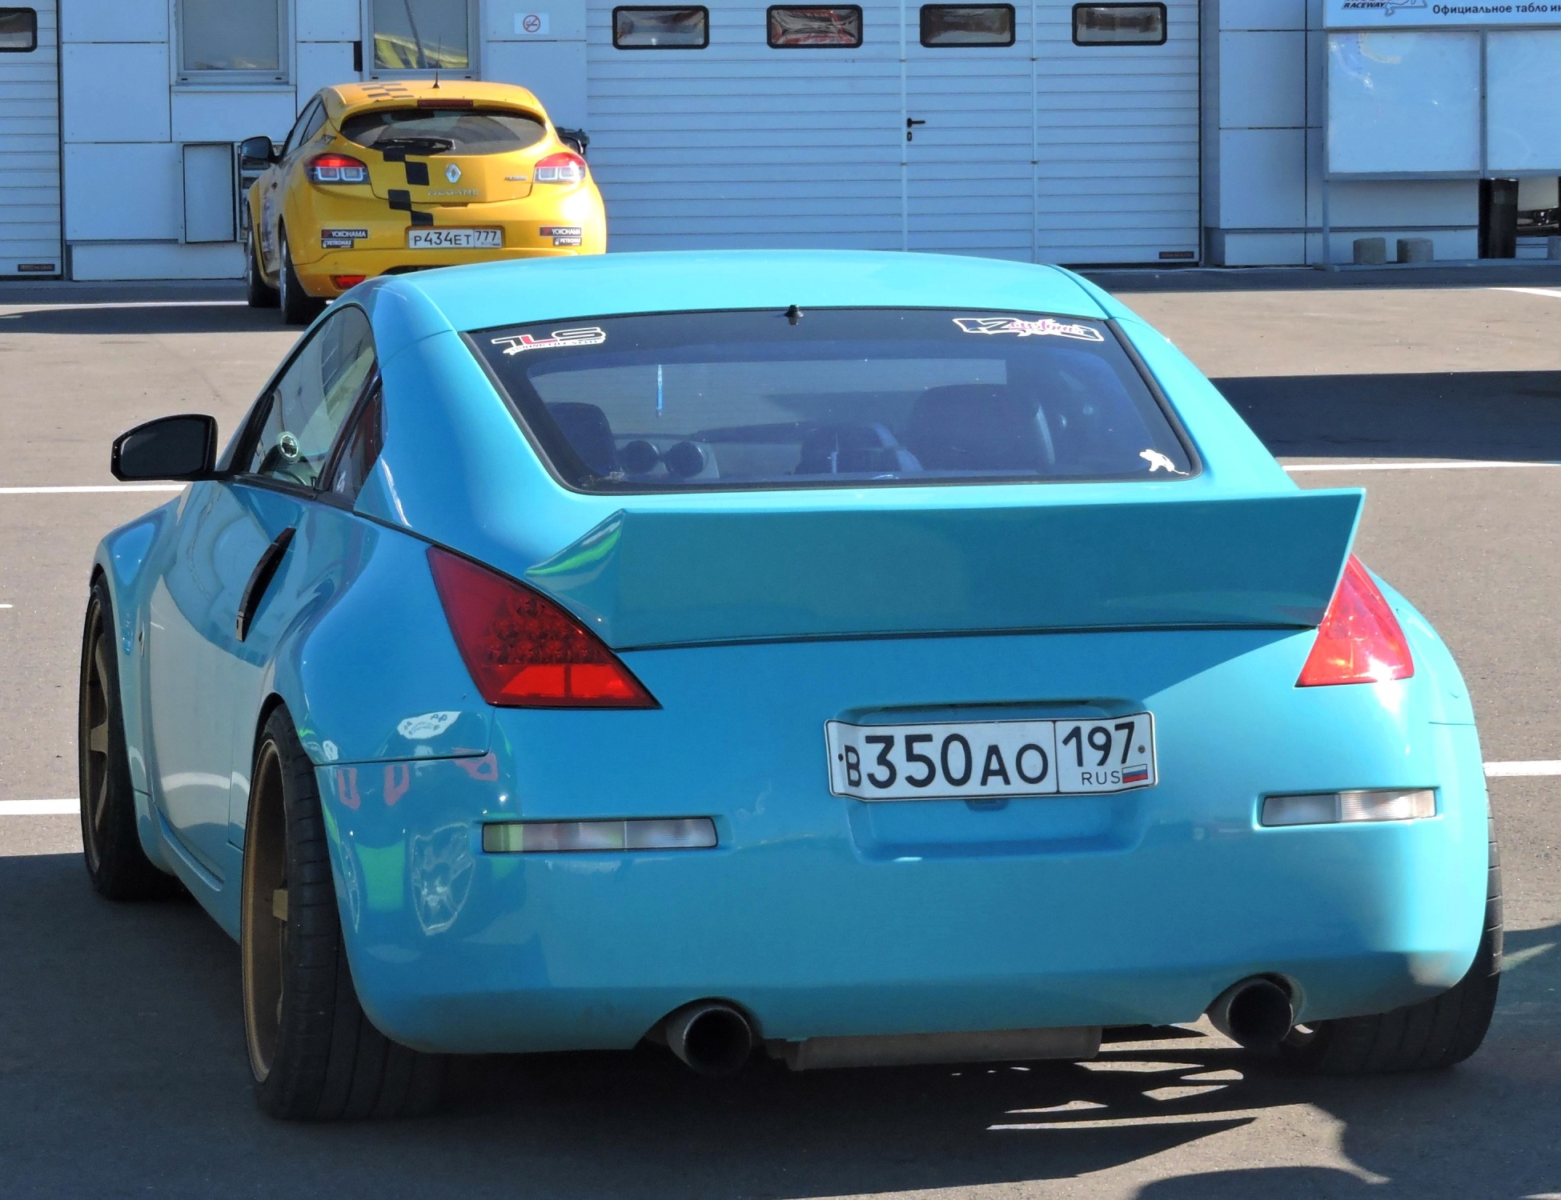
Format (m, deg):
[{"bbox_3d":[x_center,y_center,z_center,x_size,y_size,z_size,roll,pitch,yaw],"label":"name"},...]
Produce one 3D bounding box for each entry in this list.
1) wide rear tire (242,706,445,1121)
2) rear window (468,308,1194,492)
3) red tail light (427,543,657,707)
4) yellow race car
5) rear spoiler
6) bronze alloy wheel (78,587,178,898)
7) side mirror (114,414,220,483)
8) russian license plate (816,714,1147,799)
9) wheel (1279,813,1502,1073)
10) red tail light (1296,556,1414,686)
[{"bbox_3d":[-0.667,0.477,9.011,0.275,0.648,0.656,-1,5,-12],"label":"wide rear tire"},{"bbox_3d":[0.095,-0.327,9.285,1.120,0.090,0.720,-1,25,-12],"label":"rear window"},{"bbox_3d":[-0.353,0.042,8.547,0.260,0.220,0.490,-1,5,-12],"label":"red tail light"},{"bbox_3d":[-2.158,-2.410,34.352,1.890,1.430,4.300,-1,5,-9],"label":"yellow race car"},{"bbox_3d":[0.271,-0.055,8.514,1.230,0.210,0.410,-1,5,-12],"label":"rear spoiler"},{"bbox_3d":[-1.245,0.270,11.588,0.255,0.648,0.656,-1,5,-12],"label":"bronze alloy wheel"},{"bbox_3d":[-1.133,-0.278,10.635,0.210,0.130,0.120,-1,5,-12],"label":"side mirror"},{"bbox_3d":[0.306,0.229,8.389,0.490,0.112,0.035,-1,-10,-12],"label":"russian license plate"},{"bbox_3d":[0.939,0.436,9.364,0.275,0.648,0.656,-1,5,-12],"label":"wheel"},{"bbox_3d":[0.828,0.012,8.807,0.260,0.220,0.490,-1,5,-12],"label":"red tail light"}]

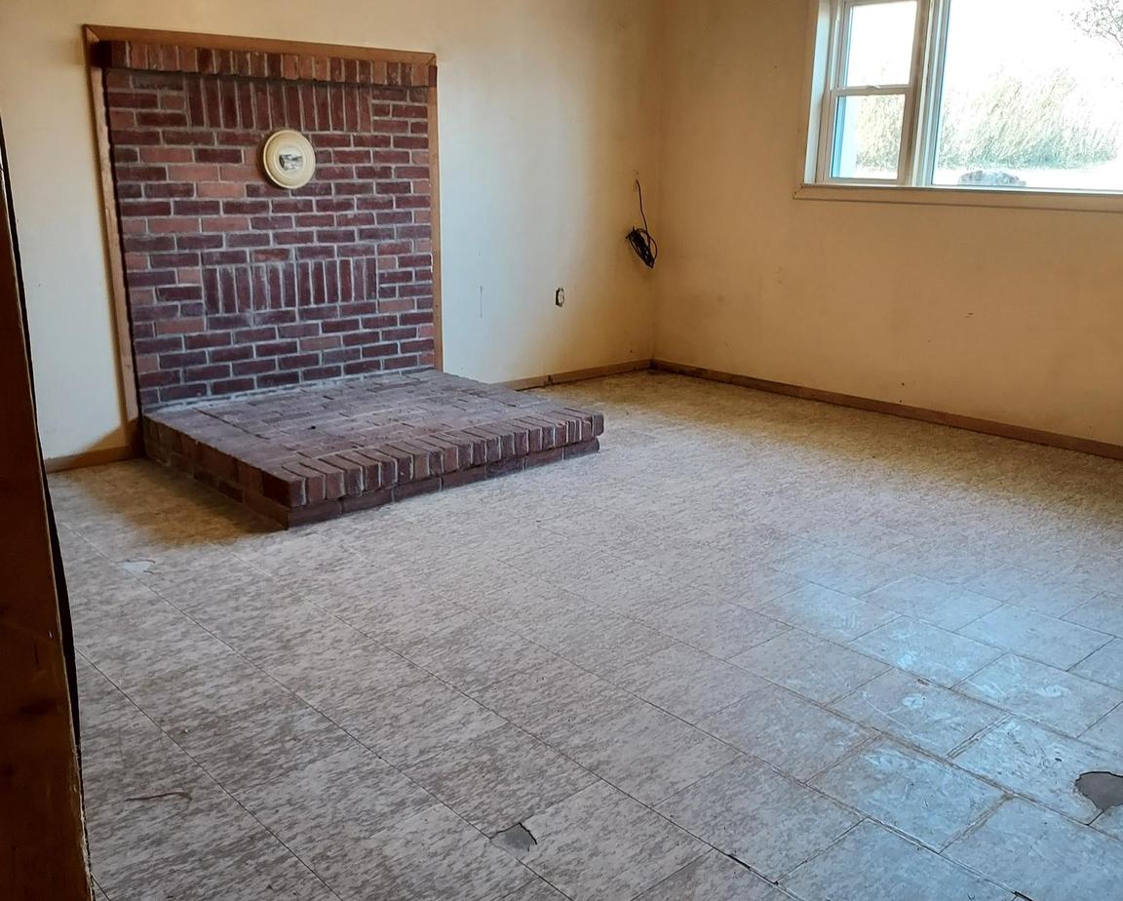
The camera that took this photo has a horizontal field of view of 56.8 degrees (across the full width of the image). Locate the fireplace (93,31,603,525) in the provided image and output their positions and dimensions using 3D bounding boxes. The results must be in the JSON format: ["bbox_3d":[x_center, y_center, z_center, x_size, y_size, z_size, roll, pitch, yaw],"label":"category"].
[{"bbox_3d":[-0.810,-0.813,4.340,1.610,1.720,1.270,-13,21,-39],"label":"fireplace"}]

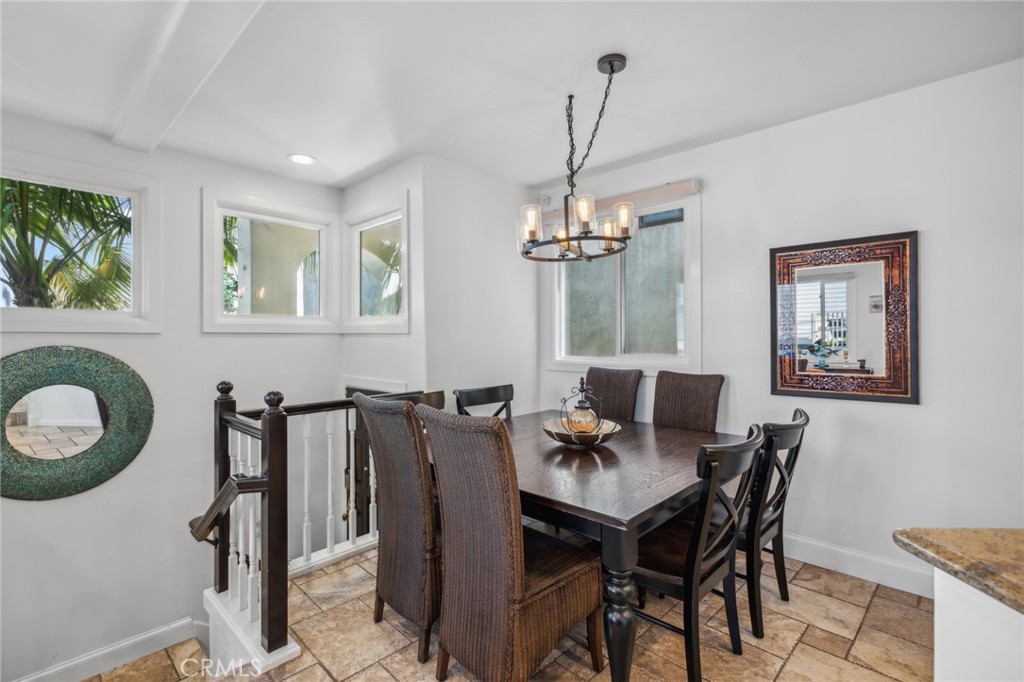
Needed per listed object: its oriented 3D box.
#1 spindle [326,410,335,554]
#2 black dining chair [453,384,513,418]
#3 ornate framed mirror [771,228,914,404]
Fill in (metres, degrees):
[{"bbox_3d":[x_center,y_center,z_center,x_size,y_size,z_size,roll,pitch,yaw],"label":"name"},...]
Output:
[{"bbox_3d":[-1.057,0.816,2.654,0.034,0.819,0.034,0,0,-45],"label":"spindle"},{"bbox_3d":[-0.020,0.797,3.096,0.521,0.925,0.635,0,0,-45],"label":"black dining chair"},{"bbox_3d":[1.781,-0.113,2.478,0.653,0.860,0.030,0,0,45],"label":"ornate framed mirror"}]

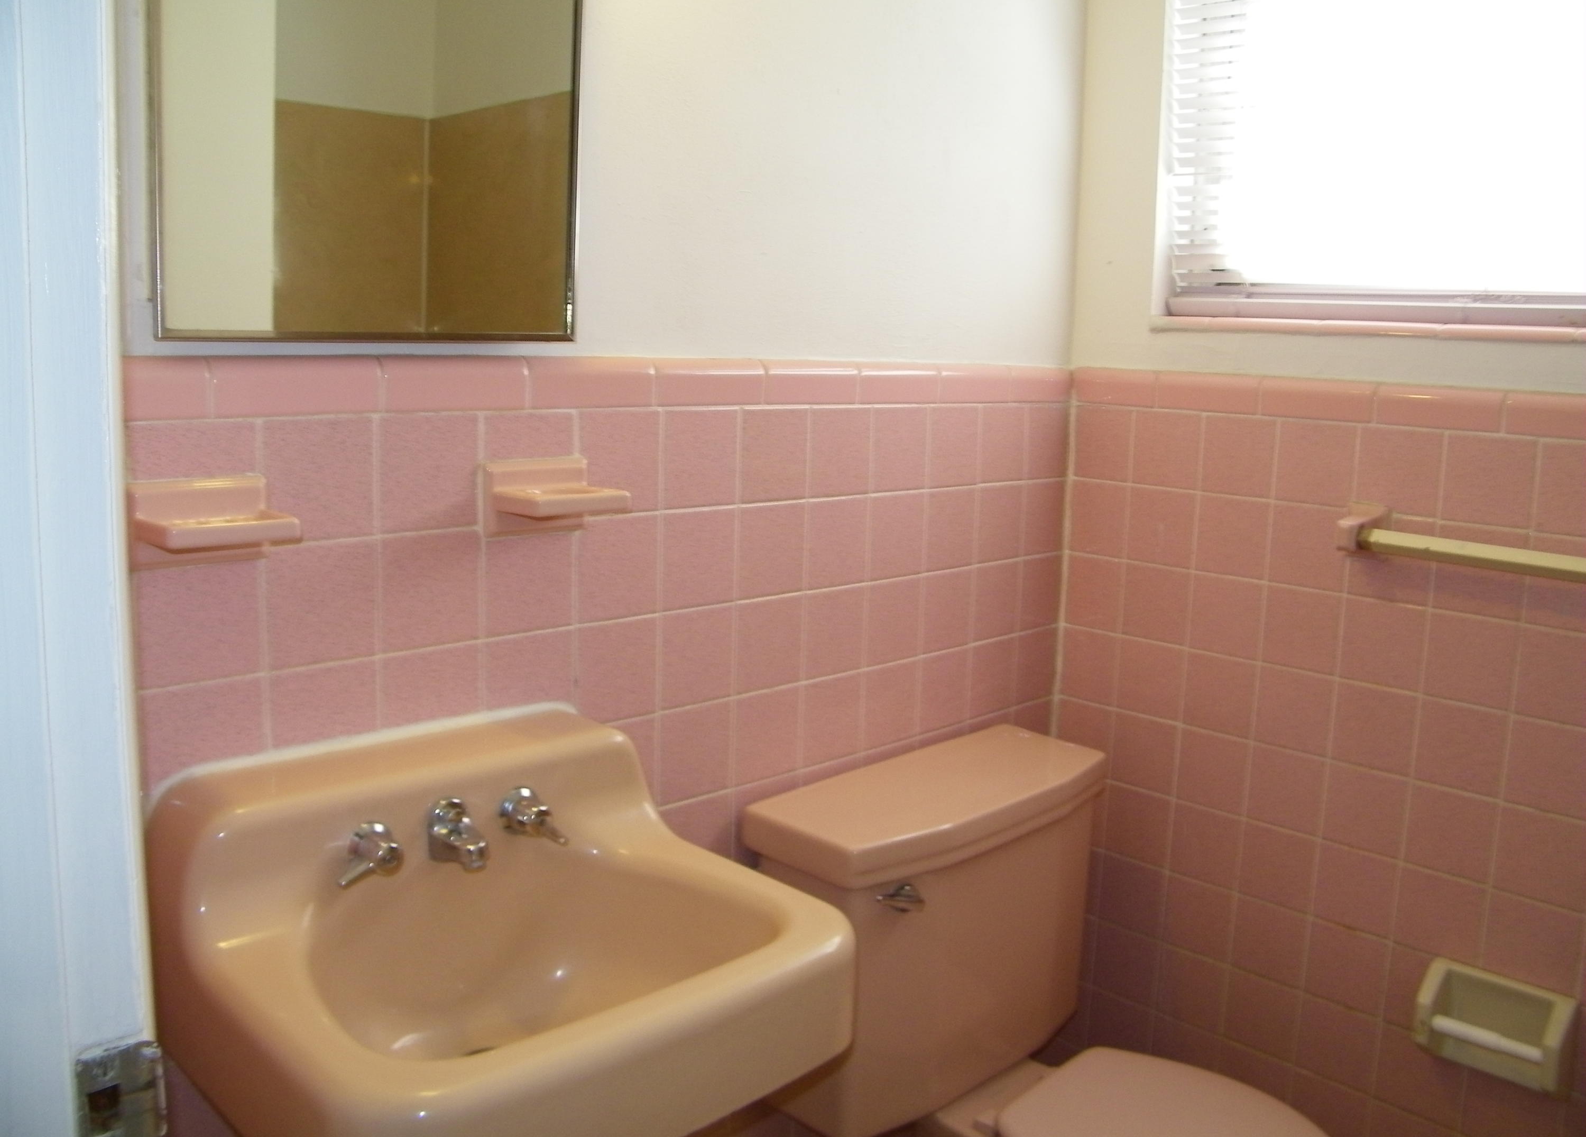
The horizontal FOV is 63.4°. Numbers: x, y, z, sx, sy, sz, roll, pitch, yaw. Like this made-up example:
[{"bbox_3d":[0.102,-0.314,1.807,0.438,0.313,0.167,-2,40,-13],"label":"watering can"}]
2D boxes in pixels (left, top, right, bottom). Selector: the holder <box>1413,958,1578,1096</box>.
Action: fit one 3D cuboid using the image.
[{"bbox_3d":[0.855,0.554,1.568,0.050,0.108,0.160,-7,13,-44],"label":"holder"}]

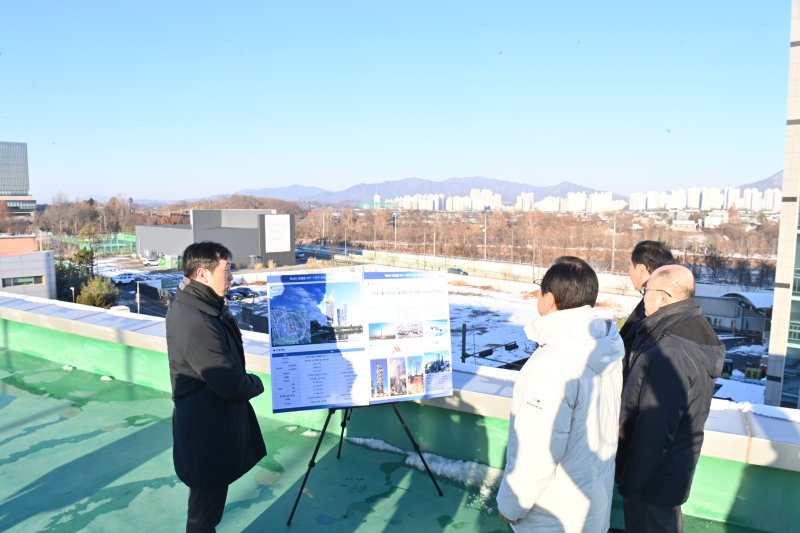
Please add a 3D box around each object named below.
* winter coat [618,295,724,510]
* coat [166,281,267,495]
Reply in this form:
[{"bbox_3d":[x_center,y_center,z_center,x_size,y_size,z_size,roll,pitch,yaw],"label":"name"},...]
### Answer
[{"bbox_3d":[1.170,0.550,2.340,0.440,0.830,0.540,5,8,40],"label":"winter coat"},{"bbox_3d":[-0.855,0.500,2.450,0.450,0.910,0.520,-2,7,-18],"label":"coat"}]

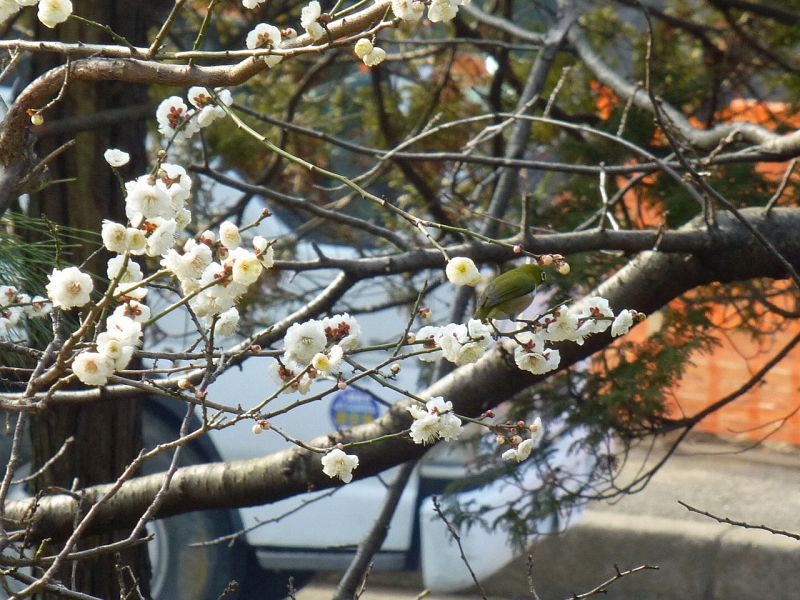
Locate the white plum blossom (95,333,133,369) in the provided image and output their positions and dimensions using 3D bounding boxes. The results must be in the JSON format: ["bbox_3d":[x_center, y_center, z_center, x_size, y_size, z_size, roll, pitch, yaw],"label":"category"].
[{"bbox_3d":[-0.187,0.034,4.400,0.025,0.025,0.018,0,3,3],"label":"white plum blossom"}]

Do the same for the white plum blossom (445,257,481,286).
[{"bbox_3d":[0.052,-0.024,5.600,0.028,0.025,0.018,0,-6,15],"label":"white plum blossom"}]

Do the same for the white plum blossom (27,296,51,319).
[{"bbox_3d":[-0.309,0.006,5.700,0.021,0.020,0.014,0,-12,0],"label":"white plum blossom"}]

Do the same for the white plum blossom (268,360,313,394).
[{"bbox_3d":[-0.072,0.051,4.400,0.029,0.023,0.016,0,-17,-6],"label":"white plum blossom"}]

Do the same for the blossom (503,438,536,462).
[{"bbox_3d":[0.078,0.099,4.400,0.024,0.017,0.012,-1,31,-35],"label":"blossom"}]

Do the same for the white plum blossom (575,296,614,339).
[{"bbox_3d":[0.128,0.012,4.400,0.026,0.028,0.019,0,-15,6],"label":"white plum blossom"}]

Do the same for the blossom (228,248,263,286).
[{"bbox_3d":[-0.102,-0.022,4.400,0.022,0.024,0.014,0,3,6],"label":"blossom"}]

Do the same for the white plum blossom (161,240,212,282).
[{"bbox_3d":[-0.141,-0.025,4.400,0.036,0.028,0.022,-1,6,-24],"label":"white plum blossom"}]

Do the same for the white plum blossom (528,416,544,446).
[{"bbox_3d":[0.104,0.100,5.100,0.012,0.024,0.024,6,0,-12],"label":"white plum blossom"}]

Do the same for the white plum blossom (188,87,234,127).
[{"bbox_3d":[-0.157,-0.160,5.550,0.035,0.034,0.020,0,12,-12],"label":"white plum blossom"}]

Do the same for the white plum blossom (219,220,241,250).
[{"bbox_3d":[-0.142,-0.054,5.550,0.020,0.025,0.015,0,-9,-24],"label":"white plum blossom"}]

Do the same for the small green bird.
[{"bbox_3d":[0.094,-0.006,5.700,0.077,0.051,0.040,0,0,-37],"label":"small green bird"}]

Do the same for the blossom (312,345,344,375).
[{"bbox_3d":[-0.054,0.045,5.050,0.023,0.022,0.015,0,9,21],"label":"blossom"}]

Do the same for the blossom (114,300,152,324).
[{"bbox_3d":[-0.223,0.011,5.550,0.031,0.024,0.017,0,-21,3],"label":"blossom"}]

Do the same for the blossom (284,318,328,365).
[{"bbox_3d":[-0.079,0.034,5.550,0.035,0.037,0.019,0,5,0],"label":"blossom"}]

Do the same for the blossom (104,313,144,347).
[{"bbox_3d":[-0.182,0.019,4.400,0.026,0.024,0.015,-1,21,-25],"label":"blossom"}]

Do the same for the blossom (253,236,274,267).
[{"bbox_3d":[-0.113,-0.039,5.550,0.024,0.027,0.017,0,6,37],"label":"blossom"}]

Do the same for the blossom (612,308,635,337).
[{"bbox_3d":[0.147,0.015,4.400,0.018,0.019,0.011,-1,25,-47],"label":"blossom"}]

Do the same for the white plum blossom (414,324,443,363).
[{"bbox_3d":[0.026,0.036,5.600,0.027,0.032,0.017,0,0,-14],"label":"white plum blossom"}]

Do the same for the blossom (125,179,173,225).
[{"bbox_3d":[-0.186,-0.073,4.950,0.034,0.034,0.019,0,25,-3],"label":"blossom"}]

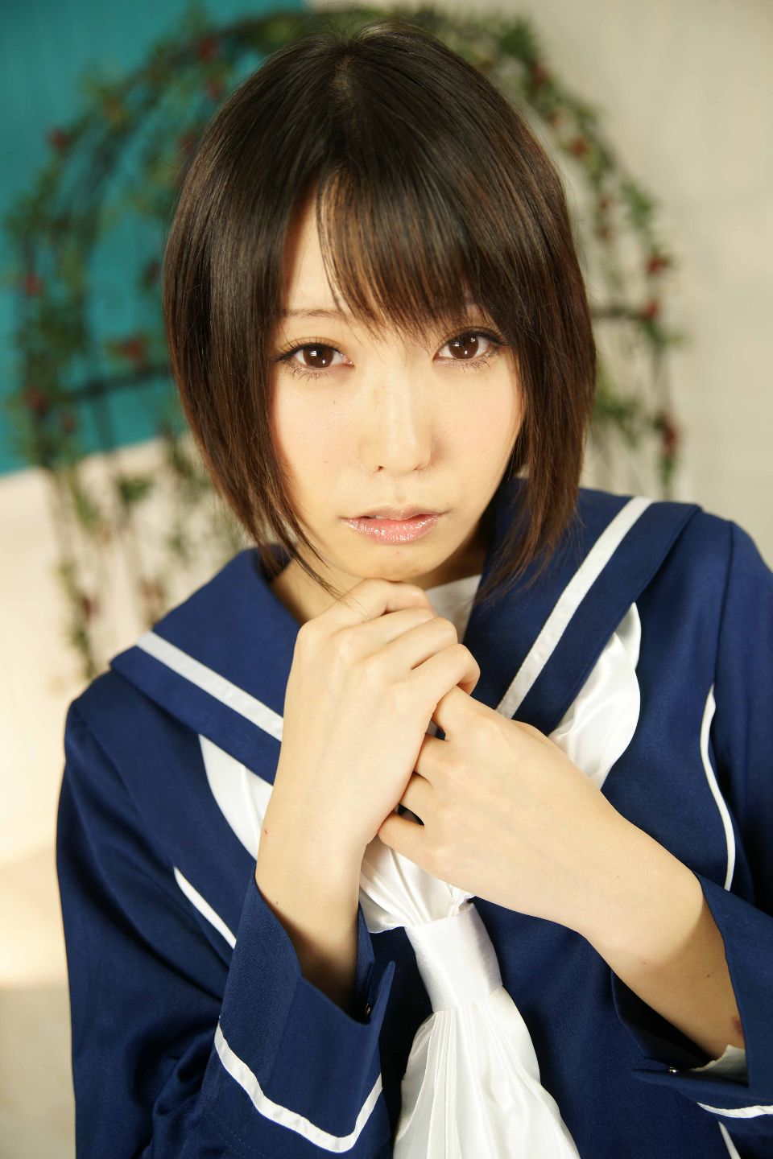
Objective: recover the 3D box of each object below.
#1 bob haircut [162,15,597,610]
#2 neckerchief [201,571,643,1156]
[{"bbox_3d":[-0.004,-0.128,0.691,0.200,0.265,0.215,-4,24,-2],"label":"bob haircut"},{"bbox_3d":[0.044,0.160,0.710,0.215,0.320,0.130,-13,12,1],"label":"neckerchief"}]

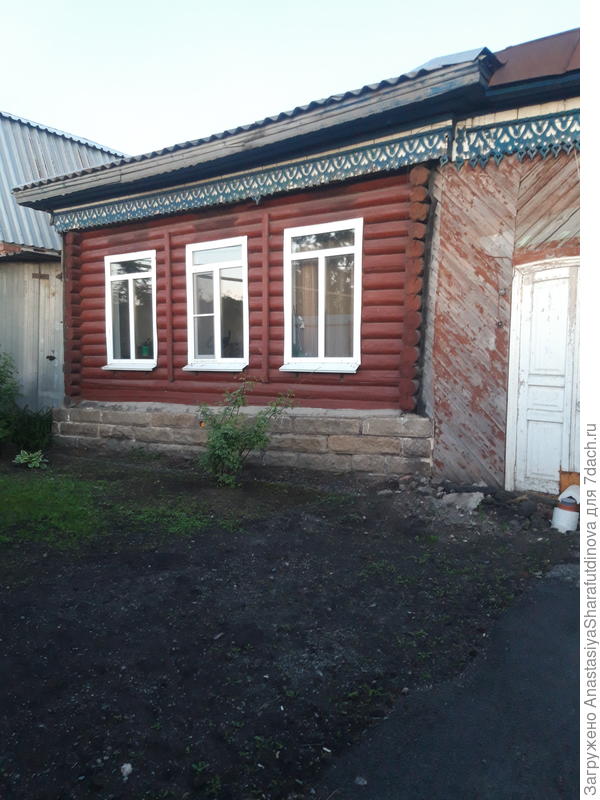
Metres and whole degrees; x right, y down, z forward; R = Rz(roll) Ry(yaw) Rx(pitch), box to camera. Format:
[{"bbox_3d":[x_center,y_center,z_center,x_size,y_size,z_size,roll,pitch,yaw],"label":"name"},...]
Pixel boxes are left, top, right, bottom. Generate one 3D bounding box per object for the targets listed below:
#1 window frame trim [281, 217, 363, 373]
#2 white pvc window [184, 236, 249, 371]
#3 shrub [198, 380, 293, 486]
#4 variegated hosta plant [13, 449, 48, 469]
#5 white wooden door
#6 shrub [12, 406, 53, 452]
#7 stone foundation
[{"bbox_3d":[0.243,-1.204,7.115,1.080,1.730,0.150,3,5,33],"label":"window frame trim"},{"bbox_3d":[-1.129,-1.254,7.995,1.070,1.710,0.150,3,5,33],"label":"white pvc window"},{"bbox_3d":[-0.608,0.374,6.700,0.980,1.150,0.900,3,5,33],"label":"shrub"},{"bbox_3d":[-3.947,0.857,8.800,0.520,0.270,0.500,3,5,33],"label":"variegated hosta plant"},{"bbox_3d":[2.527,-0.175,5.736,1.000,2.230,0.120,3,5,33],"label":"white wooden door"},{"bbox_3d":[-4.379,0.465,9.800,0.700,0.730,0.650,3,5,33],"label":"shrub"},{"bbox_3d":[-1.241,0.488,8.341,6.550,0.730,0.400,1,4,33],"label":"stone foundation"}]

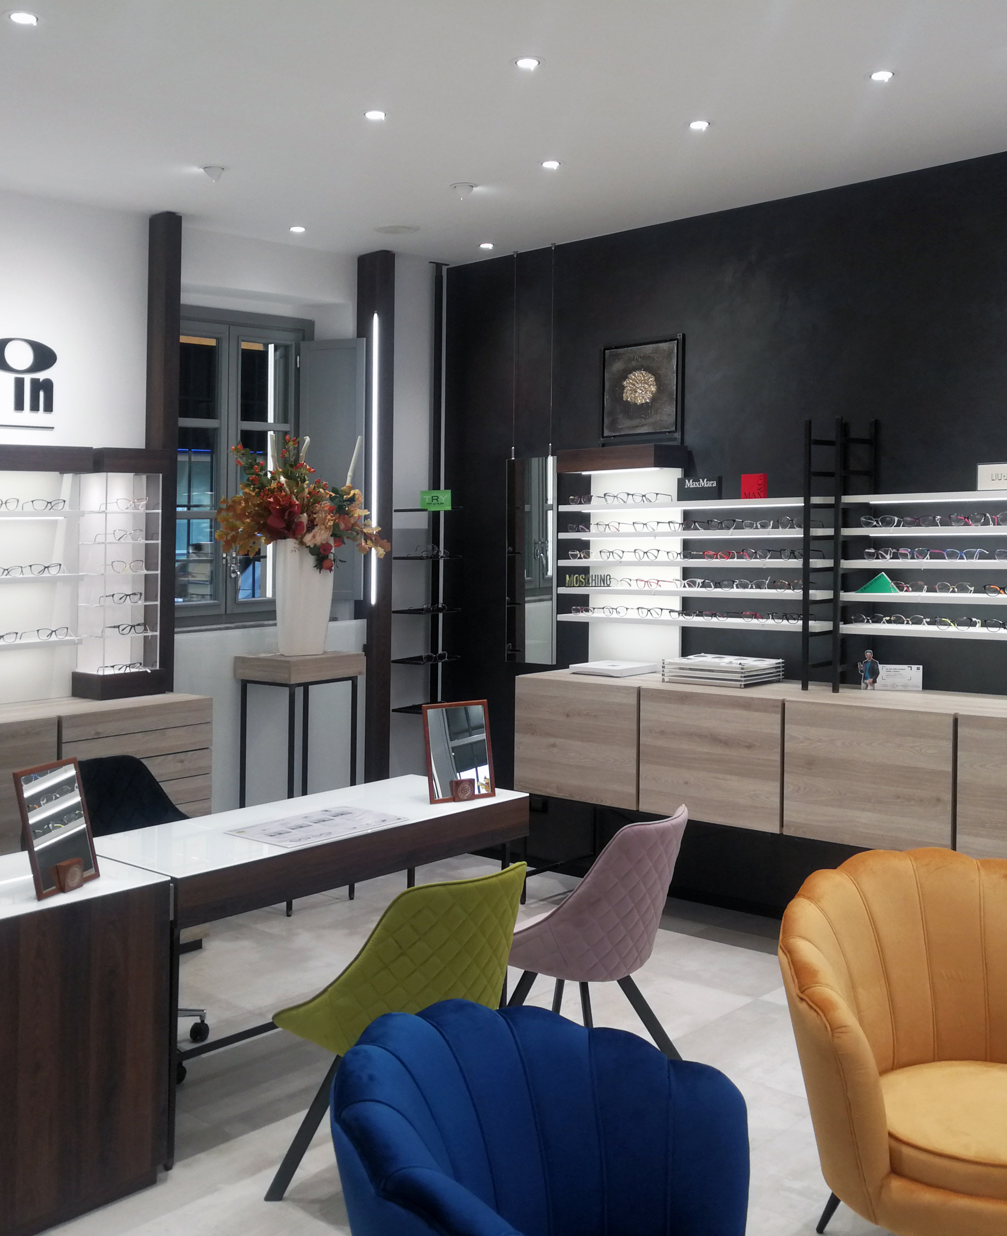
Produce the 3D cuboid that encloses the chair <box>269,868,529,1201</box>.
[{"bbox_3d":[-0.235,0.973,3.021,0.500,0.840,0.550,-3,4,-41],"label":"chair"}]

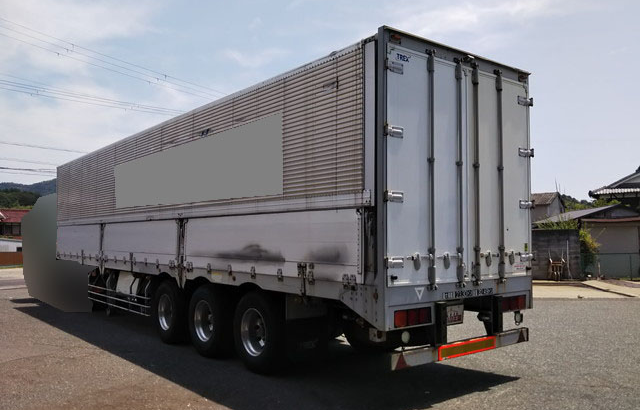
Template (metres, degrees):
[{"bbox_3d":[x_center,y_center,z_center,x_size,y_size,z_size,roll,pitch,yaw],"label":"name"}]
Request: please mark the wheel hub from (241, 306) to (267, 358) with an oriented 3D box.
[{"bbox_3d":[-0.785,1.649,7.138,0.170,0.600,0.600,3,-4,-38],"label":"wheel hub"}]

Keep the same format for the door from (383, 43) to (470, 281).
[{"bbox_3d":[1.134,-0.372,5.660,1.219,2.344,0.090,3,-4,-38],"label":"door"}]

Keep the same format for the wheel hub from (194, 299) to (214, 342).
[{"bbox_3d":[-1.625,1.712,8.209,0.170,0.600,0.600,3,-4,-38],"label":"wheel hub"}]

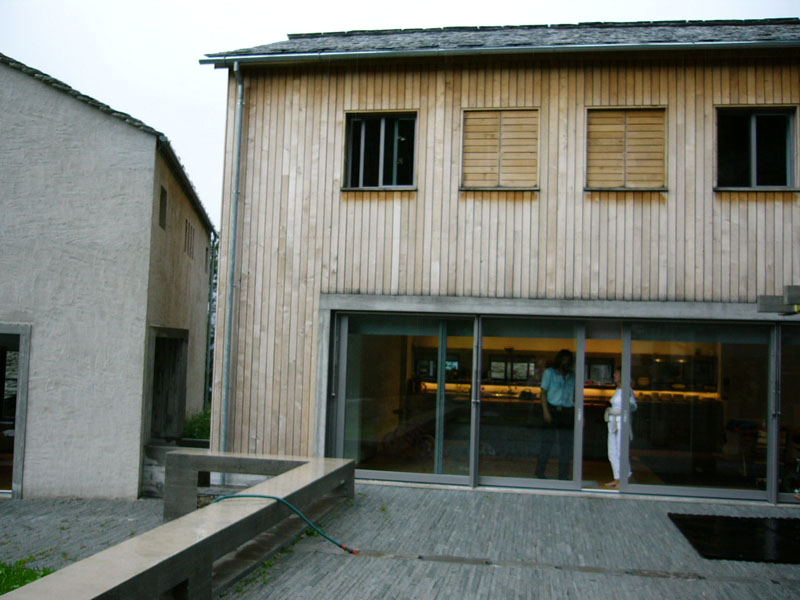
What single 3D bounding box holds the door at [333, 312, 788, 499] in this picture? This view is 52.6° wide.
[{"bbox_3d":[1.937,1.358,10.693,5.853,2.262,0.150,1,-4,8],"label":"door"}]

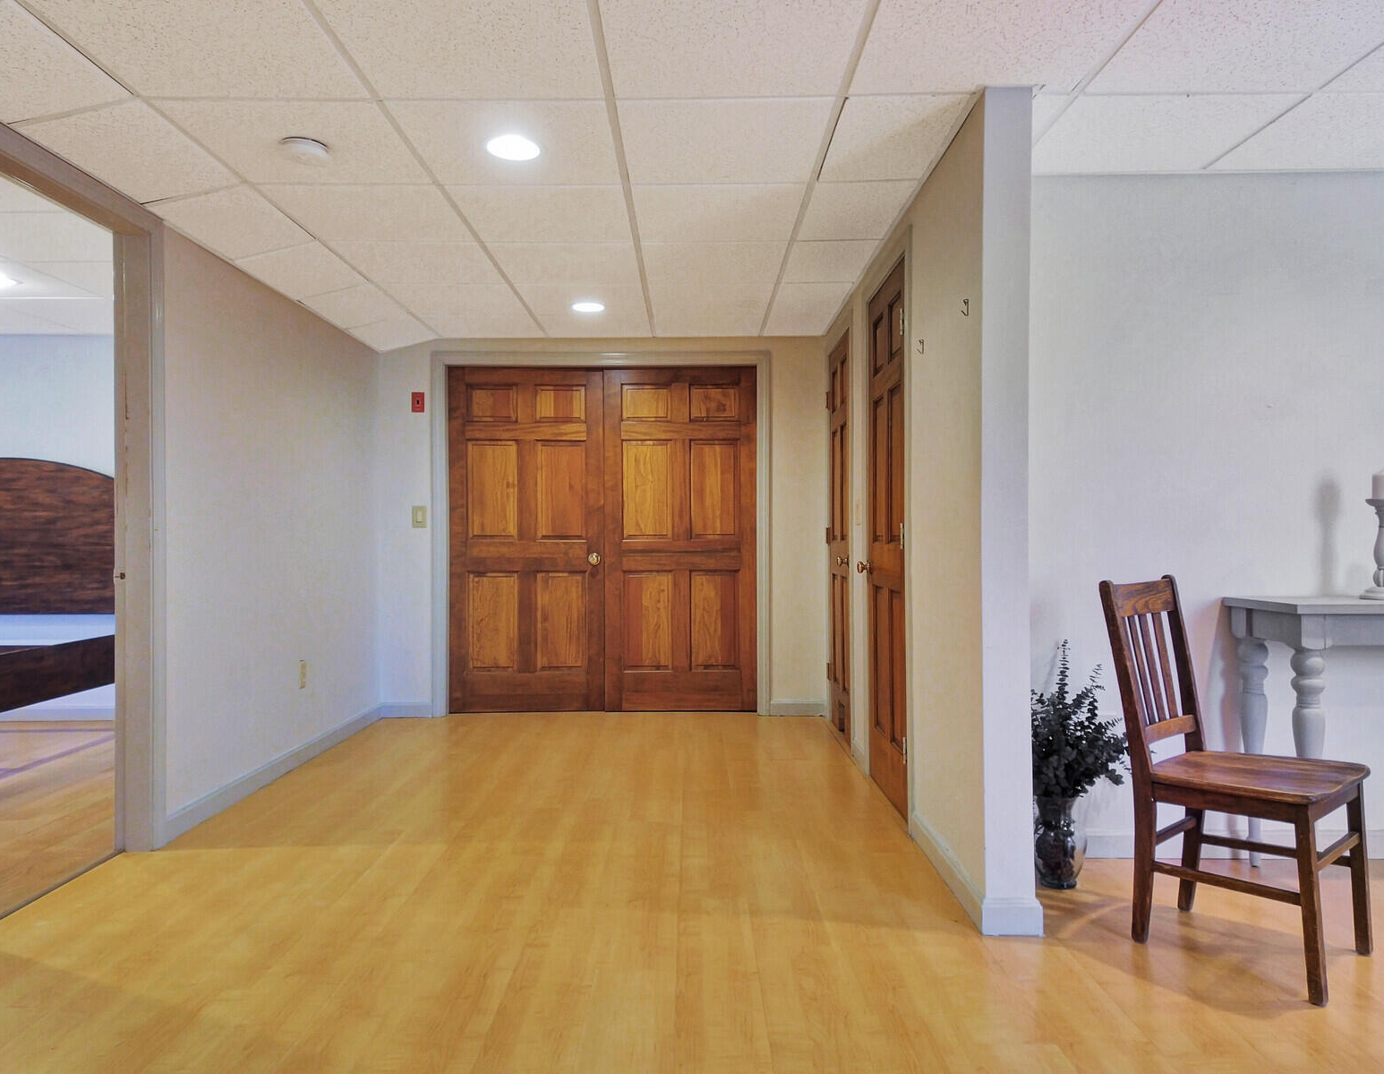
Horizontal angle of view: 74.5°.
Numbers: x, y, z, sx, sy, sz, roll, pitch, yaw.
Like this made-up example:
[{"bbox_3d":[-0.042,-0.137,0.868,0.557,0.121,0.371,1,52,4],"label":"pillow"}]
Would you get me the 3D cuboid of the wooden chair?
[{"bbox_3d":[1.351,0.569,2.279,0.420,0.915,0.530,0,0,-43],"label":"wooden chair"}]

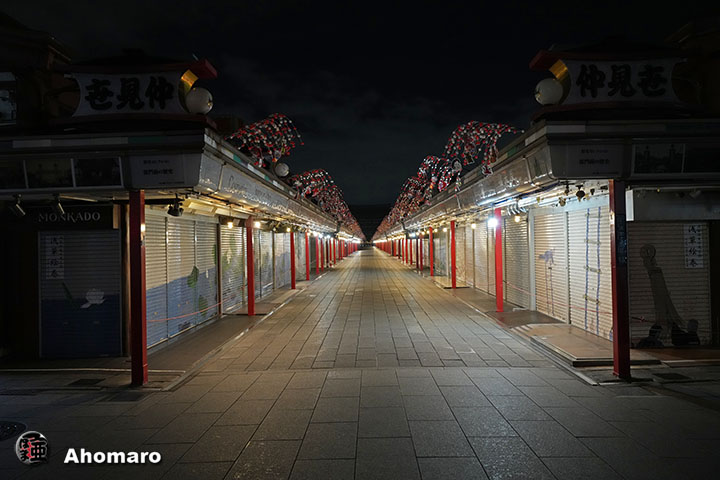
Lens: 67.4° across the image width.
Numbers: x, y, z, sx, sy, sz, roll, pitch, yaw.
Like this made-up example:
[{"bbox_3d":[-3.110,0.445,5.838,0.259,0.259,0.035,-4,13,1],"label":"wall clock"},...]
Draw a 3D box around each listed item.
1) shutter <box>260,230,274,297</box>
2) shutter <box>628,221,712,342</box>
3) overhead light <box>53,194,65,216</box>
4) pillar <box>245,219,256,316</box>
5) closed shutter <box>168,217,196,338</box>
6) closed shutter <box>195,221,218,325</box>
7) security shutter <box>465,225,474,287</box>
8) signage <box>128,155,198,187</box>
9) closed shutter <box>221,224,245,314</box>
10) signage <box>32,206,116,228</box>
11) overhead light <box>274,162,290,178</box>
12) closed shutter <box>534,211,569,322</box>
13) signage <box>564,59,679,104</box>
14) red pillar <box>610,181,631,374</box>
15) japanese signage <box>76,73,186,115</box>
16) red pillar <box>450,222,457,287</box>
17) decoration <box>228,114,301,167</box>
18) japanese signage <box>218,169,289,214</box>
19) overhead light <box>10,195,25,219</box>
[{"bbox_3d":[-3.123,0.753,18.371,0.092,2.104,2.097,-1,0,1],"label":"shutter"},{"bbox_3d":[4.501,0.640,7.853,1.177,1.795,0.092,-1,0,1],"label":"shutter"},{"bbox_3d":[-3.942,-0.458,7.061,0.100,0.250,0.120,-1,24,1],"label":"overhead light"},{"bbox_3d":[-2.761,0.637,13.638,0.140,2.520,0.150,-1,0,1],"label":"pillar"},{"bbox_3d":[-3.351,0.672,10.239,0.092,2.096,1.518,-1,0,1],"label":"closed shutter"},{"bbox_3d":[-3.323,0.689,11.801,0.092,2.088,1.513,-1,0,1],"label":"closed shutter"},{"bbox_3d":[4.033,0.609,19.826,0.092,2.104,1.631,-1,0,1],"label":"security shutter"},{"bbox_3d":[-2.284,-0.800,6.308,0.850,0.400,0.060,-1,11,1],"label":"signage"},{"bbox_3d":[-3.431,0.775,14.599,0.070,2.180,2.400,-1,0,1],"label":"closed shutter"},{"bbox_3d":[-4.187,-0.343,7.891,1.252,0.334,0.067,-1,0,1],"label":"signage"},{"bbox_3d":[-1.885,-1.691,13.137,0.350,0.370,0.350,-1,0,1],"label":"overhead light"},{"bbox_3d":[4.072,0.532,11.569,0.070,2.200,2.180,-1,0,1],"label":"closed shutter"},{"bbox_3d":[3.158,-1.907,6.497,1.394,0.526,0.117,-1,0,1],"label":"signage"},{"bbox_3d":[3.324,0.491,6.890,0.145,2.520,0.155,-1,0,1],"label":"red pillar"},{"bbox_3d":[-2.852,-1.793,6.653,1.361,0.518,0.117,-1,0,1],"label":"japanese signage"},{"bbox_3d":[3.277,0.502,18.731,0.134,2.321,0.134,-1,0,1],"label":"red pillar"},{"bbox_3d":[-1.666,-1.740,9.471,1.119,0.868,0.918,-1,0,1],"label":"decoration"},{"bbox_3d":[-1.816,-0.807,10.252,0.060,0.410,5.800,10,0,1],"label":"japanese signage"},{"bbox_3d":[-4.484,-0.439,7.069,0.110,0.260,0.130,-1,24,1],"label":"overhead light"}]

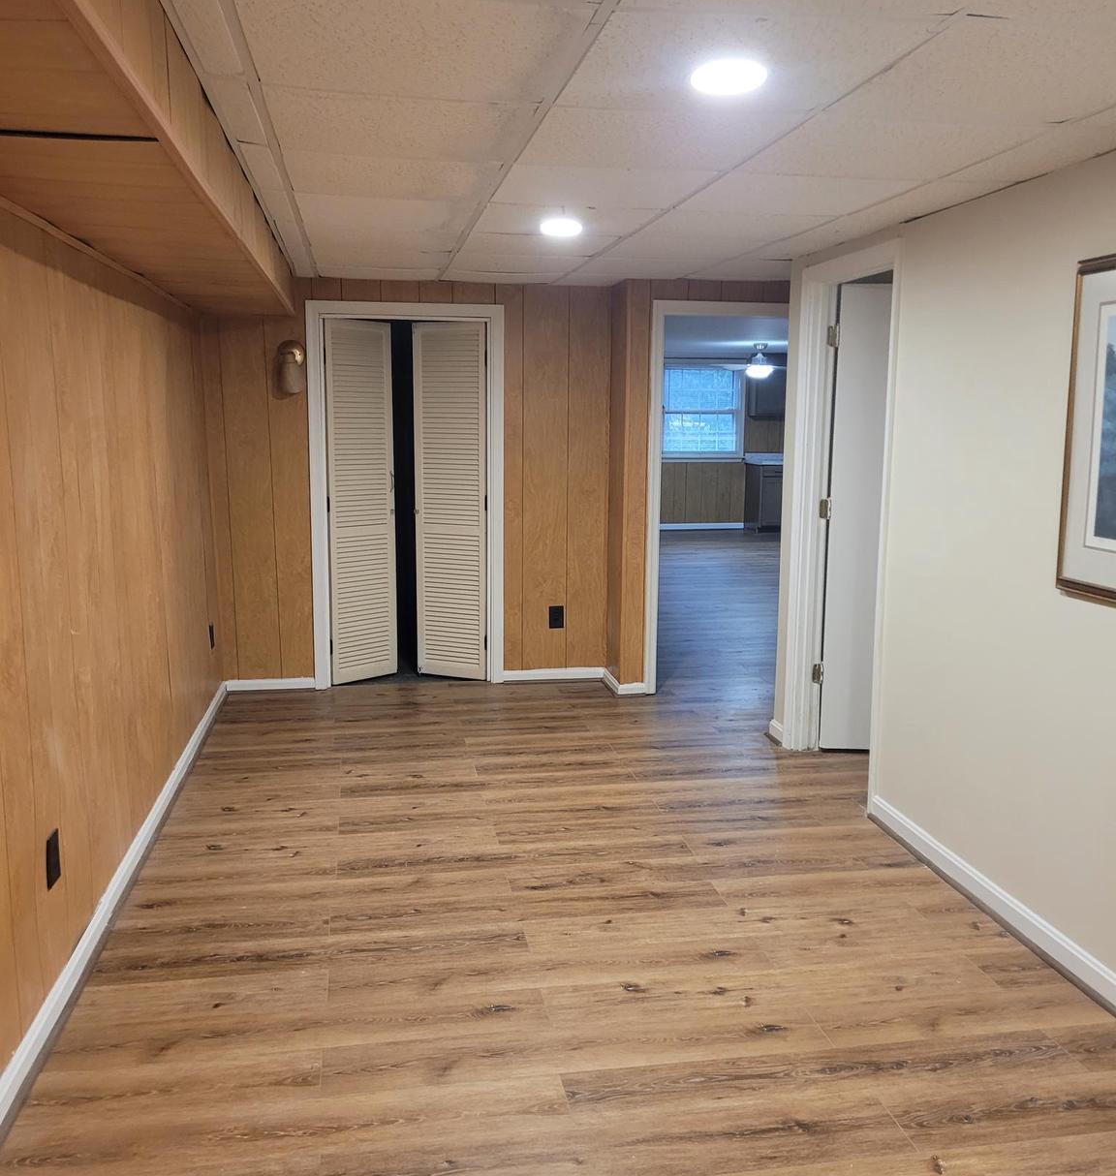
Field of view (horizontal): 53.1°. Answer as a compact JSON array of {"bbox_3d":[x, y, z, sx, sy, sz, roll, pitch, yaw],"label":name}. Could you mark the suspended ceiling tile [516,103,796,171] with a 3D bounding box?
[{"bbox_3d":[0.232,-1.113,2.762,0.600,0.020,0.600,-1,9,-10],"label":"suspended ceiling tile"}]

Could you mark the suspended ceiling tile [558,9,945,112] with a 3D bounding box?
[{"bbox_3d":[0.333,-1.017,2.163,0.600,0.020,0.600,-1,9,-10],"label":"suspended ceiling tile"}]

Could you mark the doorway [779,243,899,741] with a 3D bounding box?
[{"bbox_3d":[1.187,-0.251,4.612,0.130,2.140,0.890,-1,9,-10],"label":"doorway"}]

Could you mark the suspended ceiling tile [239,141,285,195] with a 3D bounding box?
[{"bbox_3d":[-0.839,-1.193,3.195,0.090,0.020,0.596,-1,9,-10],"label":"suspended ceiling tile"}]

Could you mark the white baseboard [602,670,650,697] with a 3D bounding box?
[{"bbox_3d":[0.374,0.516,6.215,0.166,0.068,0.362,-1,9,-10],"label":"white baseboard"}]

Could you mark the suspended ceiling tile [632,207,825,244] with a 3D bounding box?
[{"bbox_3d":[0.624,-1.321,4.063,0.596,0.020,0.596,-1,9,-10],"label":"suspended ceiling tile"}]

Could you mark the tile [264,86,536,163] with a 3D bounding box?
[{"bbox_3d":[-0.377,-1.103,2.658,0.596,0.020,0.596,-1,9,-10],"label":"tile"}]

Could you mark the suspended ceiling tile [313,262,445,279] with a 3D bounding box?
[{"bbox_3d":[-0.890,-1.568,5.564,0.600,0.020,0.440,-1,9,-10],"label":"suspended ceiling tile"}]

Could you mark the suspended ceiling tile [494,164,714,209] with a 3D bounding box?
[{"bbox_3d":[0.124,-1.212,3.360,0.596,0.020,0.596,-1,9,-10],"label":"suspended ceiling tile"}]

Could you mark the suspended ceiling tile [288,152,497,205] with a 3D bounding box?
[{"bbox_3d":[-0.475,-1.194,3.240,0.600,0.020,0.600,-1,9,-10],"label":"suspended ceiling tile"}]

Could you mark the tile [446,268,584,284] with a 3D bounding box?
[{"bbox_3d":[-0.284,-1.581,5.670,0.600,0.020,0.440,-1,9,-10],"label":"tile"}]

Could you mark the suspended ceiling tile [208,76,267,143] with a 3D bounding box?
[{"bbox_3d":[-0.728,-1.096,2.597,0.085,0.020,0.596,-1,9,-10],"label":"suspended ceiling tile"}]

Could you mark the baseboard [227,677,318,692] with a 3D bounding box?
[{"bbox_3d":[-1.551,0.526,6.062,0.478,0.068,0.015,-1,9,-10],"label":"baseboard"}]

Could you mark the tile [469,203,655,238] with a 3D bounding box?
[{"bbox_3d":[0.016,-1.304,3.952,0.600,0.020,0.600,-1,9,-10],"label":"tile"}]

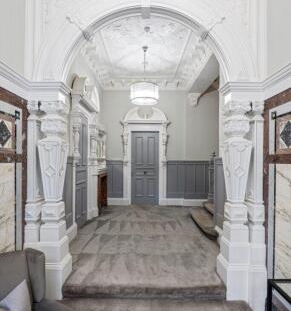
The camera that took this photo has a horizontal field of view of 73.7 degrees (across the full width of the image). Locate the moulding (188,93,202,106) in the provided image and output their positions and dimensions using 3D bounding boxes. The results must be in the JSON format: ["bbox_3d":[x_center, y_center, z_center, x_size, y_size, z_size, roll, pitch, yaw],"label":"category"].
[{"bbox_3d":[1.390,-1.520,5.430,0.300,0.380,0.310,0,0,0],"label":"moulding"}]

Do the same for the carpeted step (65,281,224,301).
[{"bbox_3d":[-0.010,1.456,2.180,1.740,0.168,0.300,0,0,0],"label":"carpeted step"}]

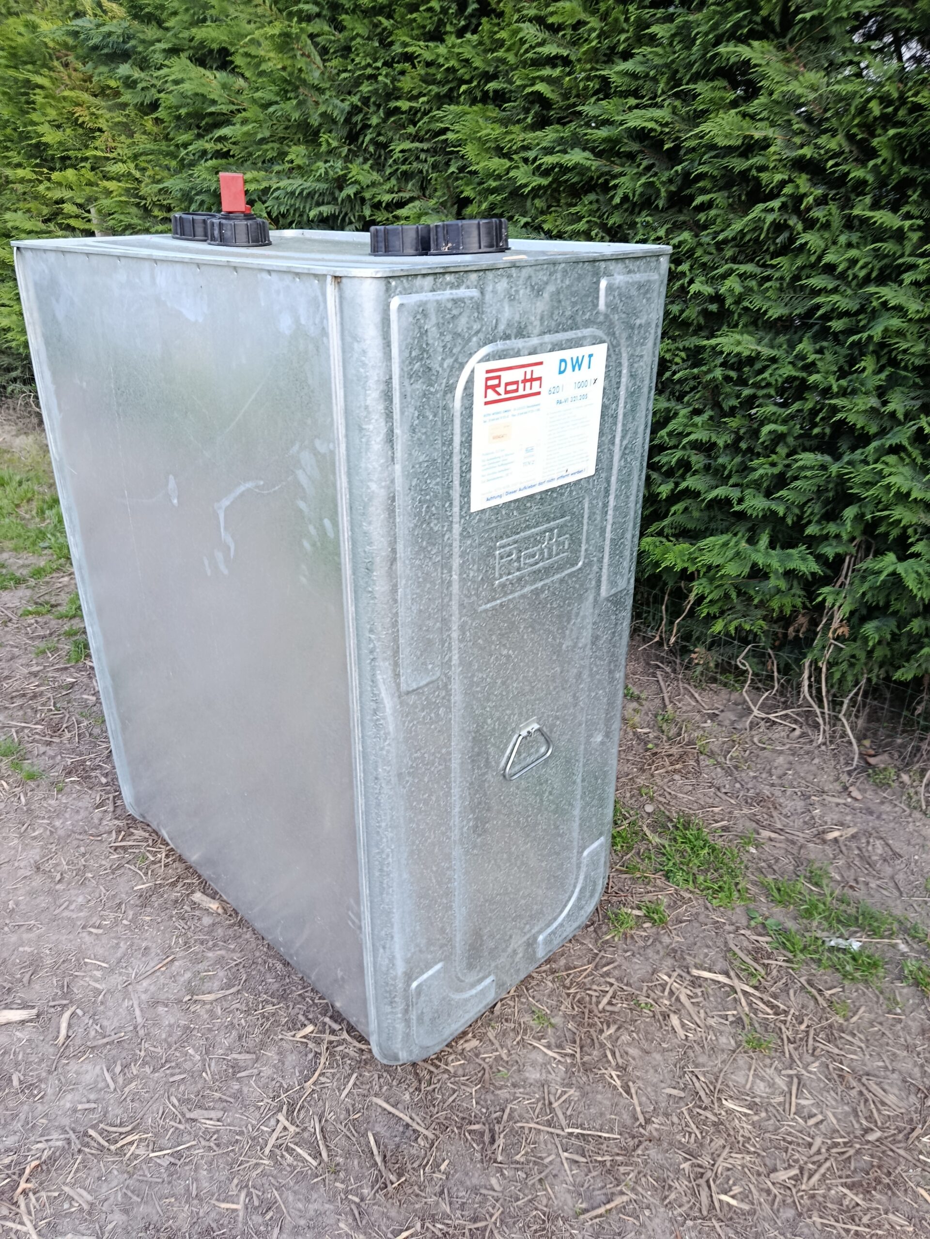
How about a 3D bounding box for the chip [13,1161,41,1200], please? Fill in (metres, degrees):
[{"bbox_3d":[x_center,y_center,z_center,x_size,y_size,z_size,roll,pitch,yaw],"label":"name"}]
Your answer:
[{"bbox_3d":[-0.758,0.976,1.493,0.020,0.010,0.065,0,25,1],"label":"chip"}]

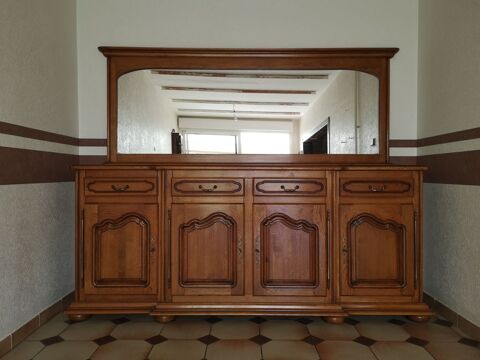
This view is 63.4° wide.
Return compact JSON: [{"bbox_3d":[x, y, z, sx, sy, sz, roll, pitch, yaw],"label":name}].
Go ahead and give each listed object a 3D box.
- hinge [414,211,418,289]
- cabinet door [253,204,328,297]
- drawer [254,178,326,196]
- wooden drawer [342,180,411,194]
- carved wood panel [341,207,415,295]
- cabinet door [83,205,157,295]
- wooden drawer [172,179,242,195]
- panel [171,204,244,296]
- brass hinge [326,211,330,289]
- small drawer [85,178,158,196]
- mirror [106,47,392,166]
[{"bbox_3d":[1.151,0.455,2.535,0.026,0.511,0.022,0,0,0],"label":"hinge"},{"bbox_3d":[0.320,0.452,2.508,0.472,0.592,0.030,0,1,0],"label":"cabinet door"},{"bbox_3d":[0.322,0.046,2.510,0.448,0.097,0.025,0,0,0],"label":"drawer"},{"bbox_3d":[0.895,0.048,2.540,0.445,0.088,0.025,0,0,0],"label":"wooden drawer"},{"bbox_3d":[0.887,0.458,2.534,0.490,0.599,0.030,0,1,0],"label":"carved wood panel"},{"bbox_3d":[-0.776,0.459,2.547,0.489,0.601,0.030,0,1,0],"label":"cabinet door"},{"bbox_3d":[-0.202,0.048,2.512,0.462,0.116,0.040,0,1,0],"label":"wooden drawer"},{"bbox_3d":[-0.206,0.453,2.510,0.472,0.593,0.040,0,0,0],"label":"panel"},{"bbox_3d":[0.567,0.447,2.496,0.024,0.503,0.020,0,1,0],"label":"brass hinge"},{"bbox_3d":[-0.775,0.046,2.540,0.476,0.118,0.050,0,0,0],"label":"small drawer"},{"bbox_3d":[0.068,-0.548,2.892,2.185,0.853,0.100,0,1,0],"label":"mirror"}]

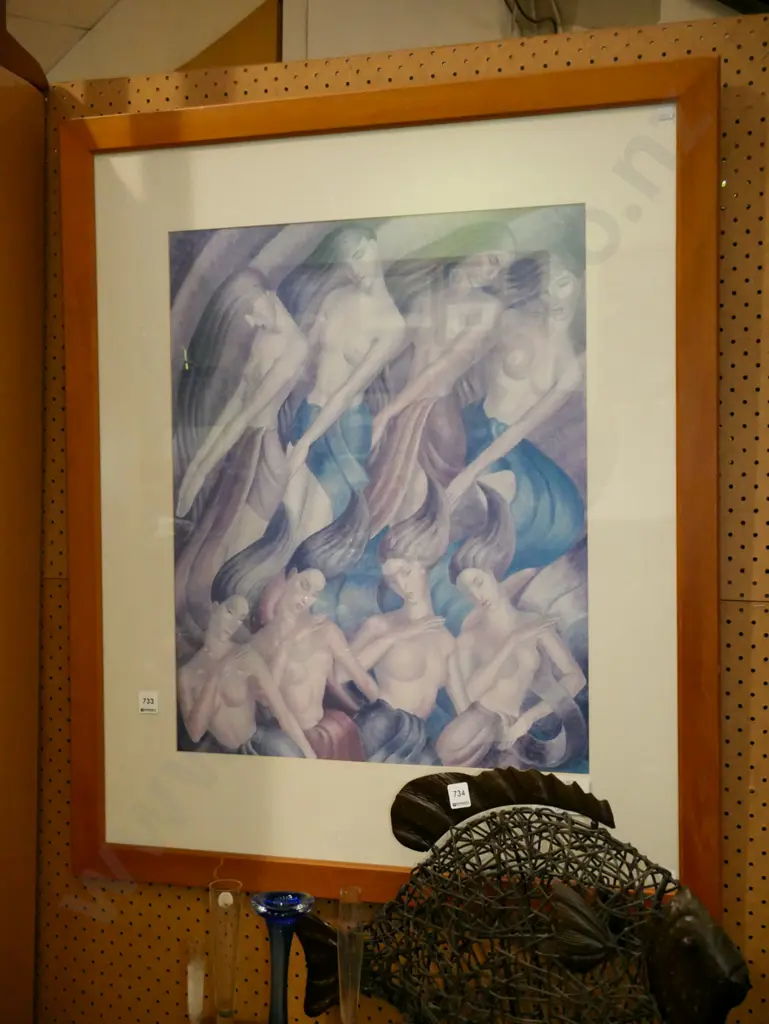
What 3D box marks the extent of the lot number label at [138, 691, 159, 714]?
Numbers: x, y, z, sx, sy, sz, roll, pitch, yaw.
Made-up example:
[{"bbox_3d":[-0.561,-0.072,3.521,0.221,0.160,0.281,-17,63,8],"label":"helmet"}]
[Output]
[{"bbox_3d":[-0.284,0.229,1.426,0.025,0.027,0.001,0,2,15],"label":"lot number label"}]

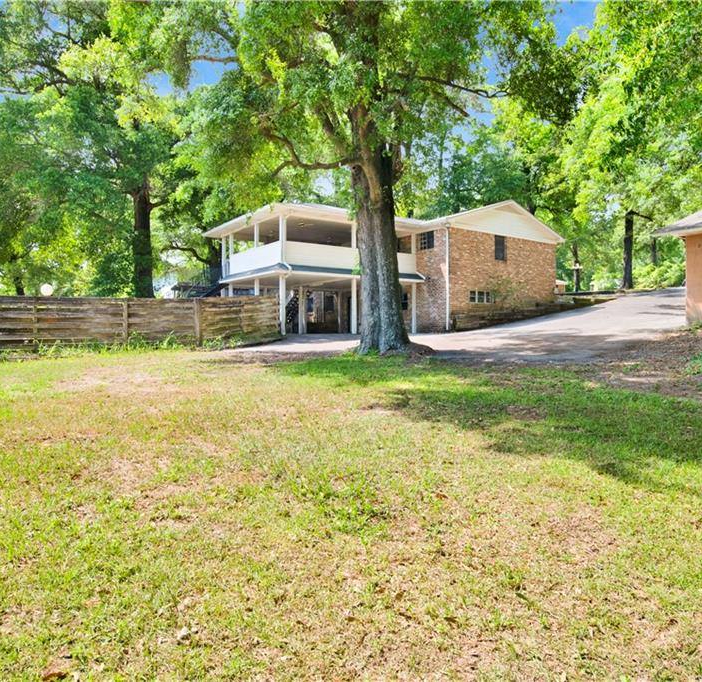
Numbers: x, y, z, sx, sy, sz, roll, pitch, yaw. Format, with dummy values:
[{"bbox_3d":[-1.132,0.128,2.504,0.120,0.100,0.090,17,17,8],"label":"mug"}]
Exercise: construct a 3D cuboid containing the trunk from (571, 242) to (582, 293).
[{"bbox_3d":[19.828,-6.462,44.939,0.720,4.396,0.620,0,2,0],"label":"trunk"}]

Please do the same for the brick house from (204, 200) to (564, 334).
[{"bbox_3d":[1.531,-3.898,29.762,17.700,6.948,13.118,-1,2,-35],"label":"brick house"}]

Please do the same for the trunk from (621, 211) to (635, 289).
[{"bbox_3d":[20.605,-6.774,37.919,0.900,5.828,0.850,0,2,0],"label":"trunk"}]

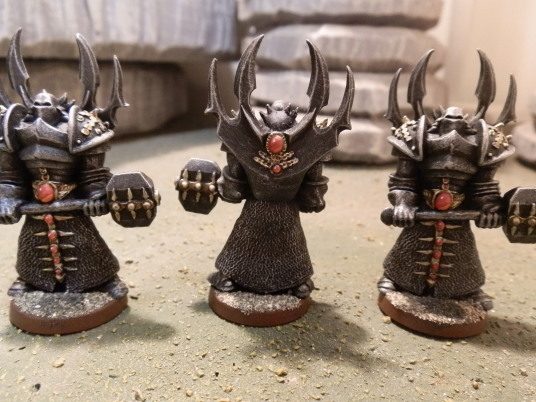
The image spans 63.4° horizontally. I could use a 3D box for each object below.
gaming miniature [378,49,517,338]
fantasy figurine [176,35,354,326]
[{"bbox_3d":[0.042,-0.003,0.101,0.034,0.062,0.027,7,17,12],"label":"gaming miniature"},{"bbox_3d":[-0.002,-0.005,0.101,0.039,0.062,0.026,4,17,0],"label":"fantasy figurine"}]

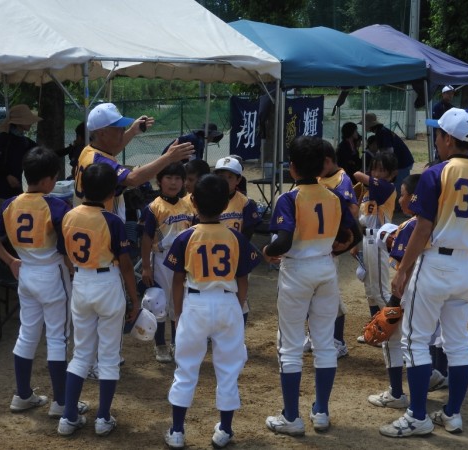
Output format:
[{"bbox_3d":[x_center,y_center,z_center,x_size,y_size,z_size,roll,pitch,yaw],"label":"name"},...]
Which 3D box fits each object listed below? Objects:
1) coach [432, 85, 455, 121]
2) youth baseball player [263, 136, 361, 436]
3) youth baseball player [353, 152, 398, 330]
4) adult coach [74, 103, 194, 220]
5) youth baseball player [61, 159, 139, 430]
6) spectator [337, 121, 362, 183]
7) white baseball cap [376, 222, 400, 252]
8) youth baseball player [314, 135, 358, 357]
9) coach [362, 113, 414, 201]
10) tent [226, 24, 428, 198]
[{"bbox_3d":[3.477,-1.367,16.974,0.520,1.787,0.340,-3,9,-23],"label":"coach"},{"bbox_3d":[0.416,0.323,5.552,0.480,1.582,0.360,-3,9,-21],"label":"youth baseball player"},{"bbox_3d":[1.014,0.168,7.449,0.340,1.368,0.380,-3,9,-22],"label":"youth baseball player"},{"bbox_3d":[-0.643,0.091,6.522,0.640,1.708,0.500,-5,10,-30],"label":"adult coach"},{"bbox_3d":[-0.712,0.387,5.467,0.370,1.433,0.290,4,9,25],"label":"youth baseball player"},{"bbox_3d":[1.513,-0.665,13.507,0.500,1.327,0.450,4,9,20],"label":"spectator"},{"bbox_3d":[0.891,0.072,5.997,0.150,0.180,0.250,29,10,15],"label":"white baseball cap"},{"bbox_3d":[0.651,0.161,6.940,0.300,1.448,0.400,-7,11,-38],"label":"youth baseball player"},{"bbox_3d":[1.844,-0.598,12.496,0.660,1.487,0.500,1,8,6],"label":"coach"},{"bbox_3d":[0.897,-2.190,18.372,3.000,2.750,6.000,5,10,30],"label":"tent"}]

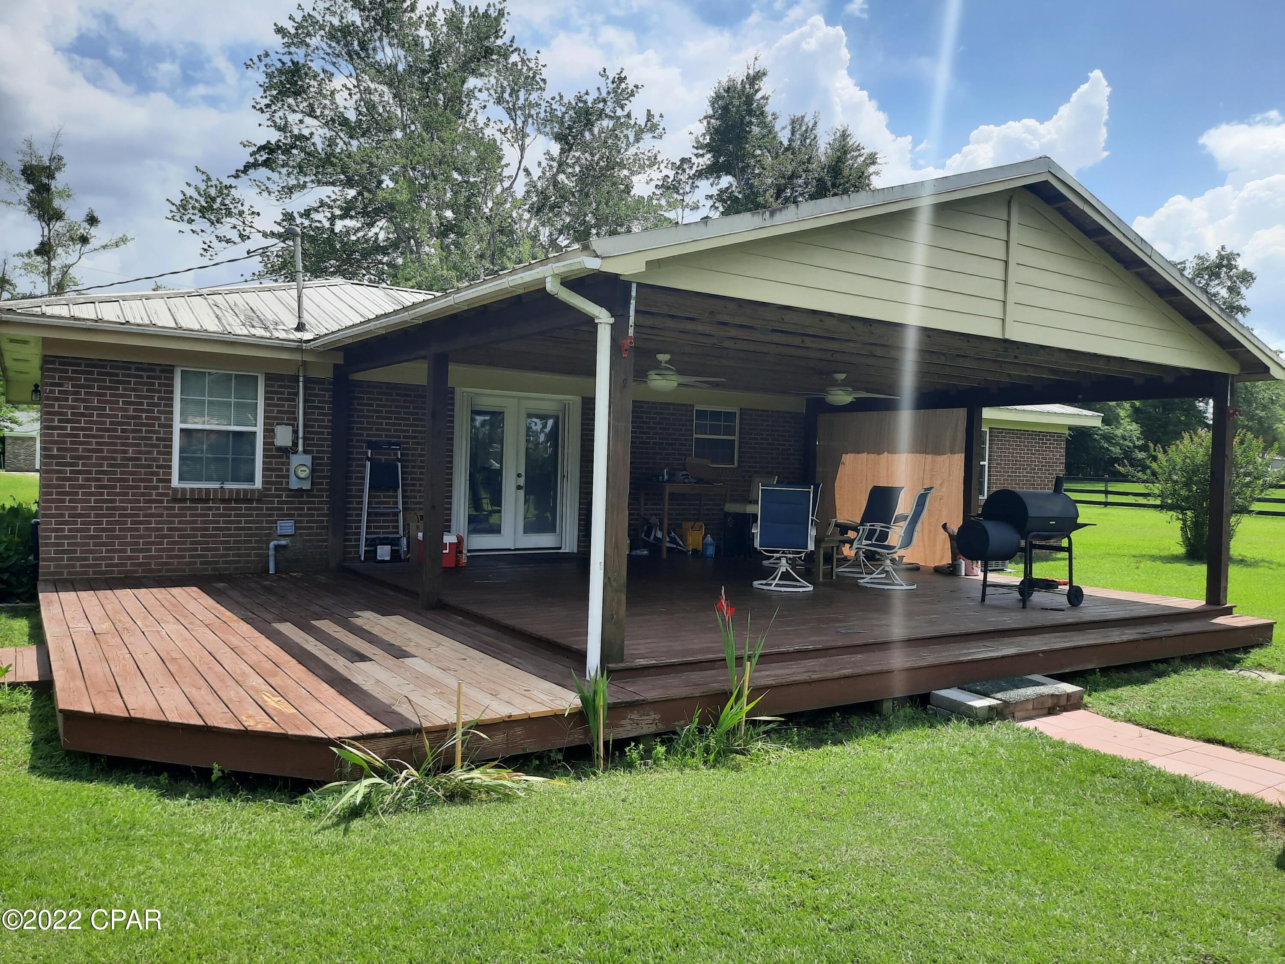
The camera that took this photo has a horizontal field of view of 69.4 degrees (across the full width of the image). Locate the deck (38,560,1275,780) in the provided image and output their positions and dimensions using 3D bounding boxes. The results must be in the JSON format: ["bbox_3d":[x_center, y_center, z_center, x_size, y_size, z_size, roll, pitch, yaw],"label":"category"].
[{"bbox_3d":[0.177,1.284,9.477,10.543,0.377,6.851,2,1,-34],"label":"deck"}]

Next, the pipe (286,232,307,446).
[{"bbox_3d":[-3.997,-1.625,10.702,0.234,2.554,0.111,2,1,-34],"label":"pipe"}]

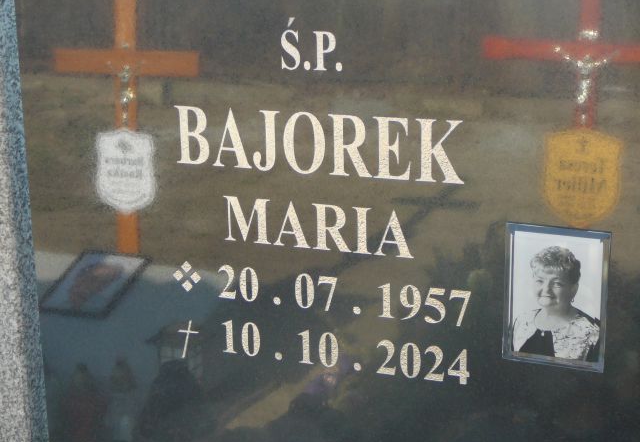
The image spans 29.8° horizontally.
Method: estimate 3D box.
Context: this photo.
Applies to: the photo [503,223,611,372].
[{"bbox_3d":[0.286,0.093,1.459,0.124,0.176,0.010,5,16,21],"label":"photo"}]

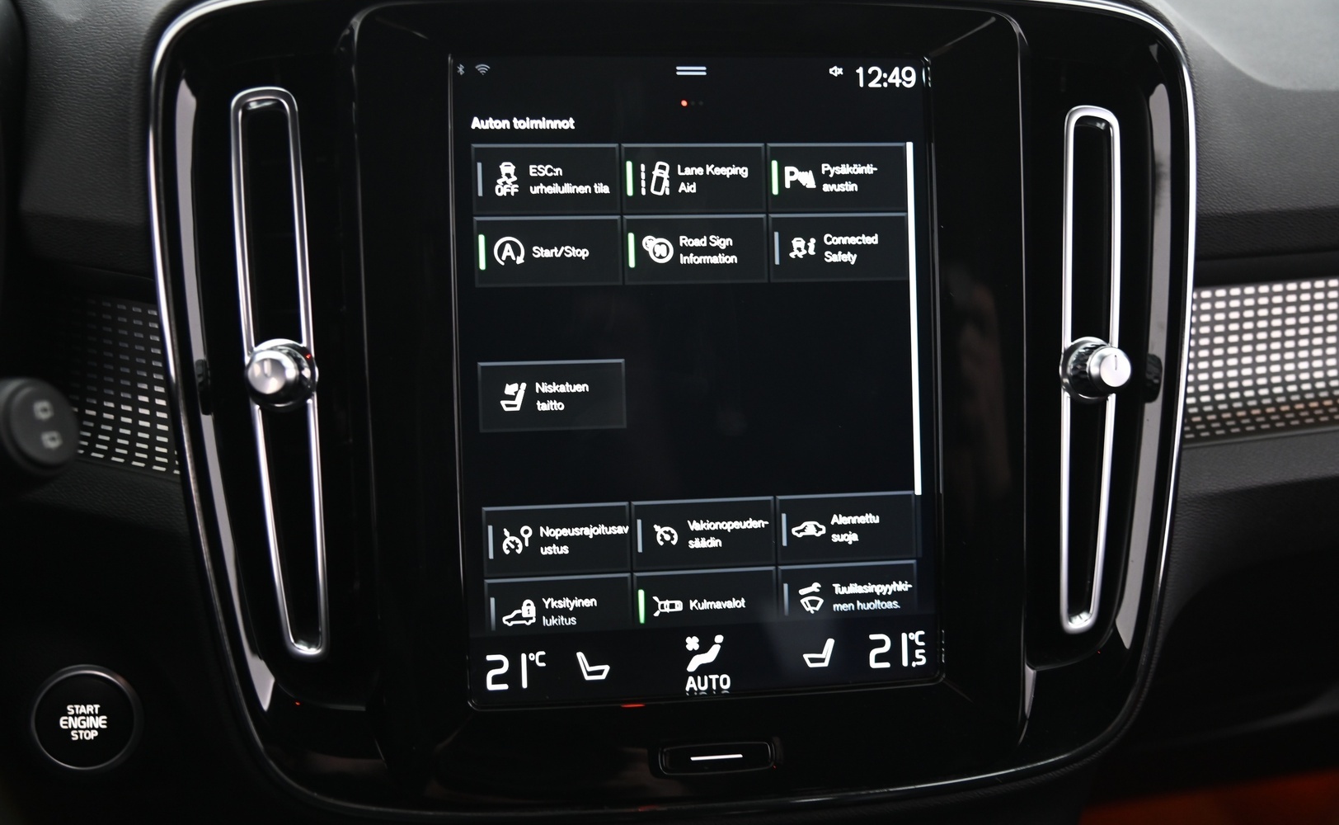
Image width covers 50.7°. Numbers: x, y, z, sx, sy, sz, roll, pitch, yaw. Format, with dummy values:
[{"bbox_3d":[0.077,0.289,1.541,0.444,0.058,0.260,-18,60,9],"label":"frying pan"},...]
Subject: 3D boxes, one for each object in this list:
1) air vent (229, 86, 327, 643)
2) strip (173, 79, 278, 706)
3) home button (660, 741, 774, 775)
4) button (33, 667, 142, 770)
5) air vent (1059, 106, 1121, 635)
[{"bbox_3d":[-0.107,-0.011,0.388,0.020,0.158,0.020,-4,-2,-3],"label":"air vent"},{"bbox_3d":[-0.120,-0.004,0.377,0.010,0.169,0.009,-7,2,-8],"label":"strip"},{"bbox_3d":[0.013,0.096,0.396,0.033,0.008,0.006,-2,-7,-8],"label":"home button"},{"bbox_3d":[-0.164,0.086,0.398,0.031,0.031,0.010,-1,-2,-3],"label":"button"},{"bbox_3d":[0.123,-0.012,0.416,0.017,0.156,0.017,1,0,-8],"label":"air vent"}]

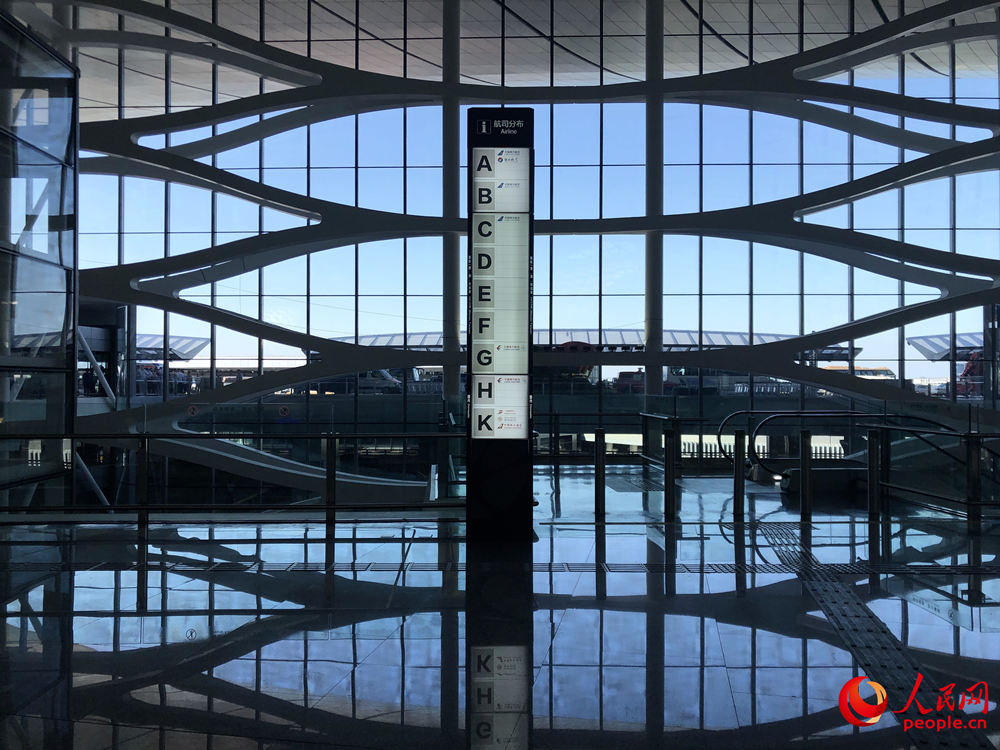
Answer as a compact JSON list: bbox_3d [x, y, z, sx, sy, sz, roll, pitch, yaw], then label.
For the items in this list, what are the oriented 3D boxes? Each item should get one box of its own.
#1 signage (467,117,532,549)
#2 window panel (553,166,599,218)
[{"bbox_3d":[0.007,-0.452,7.550,0.610,3.950,0.380,0,0,0],"label":"signage"},{"bbox_3d":[3.000,-7.080,31.800,1.880,2.370,0.100,0,0,2],"label":"window panel"}]

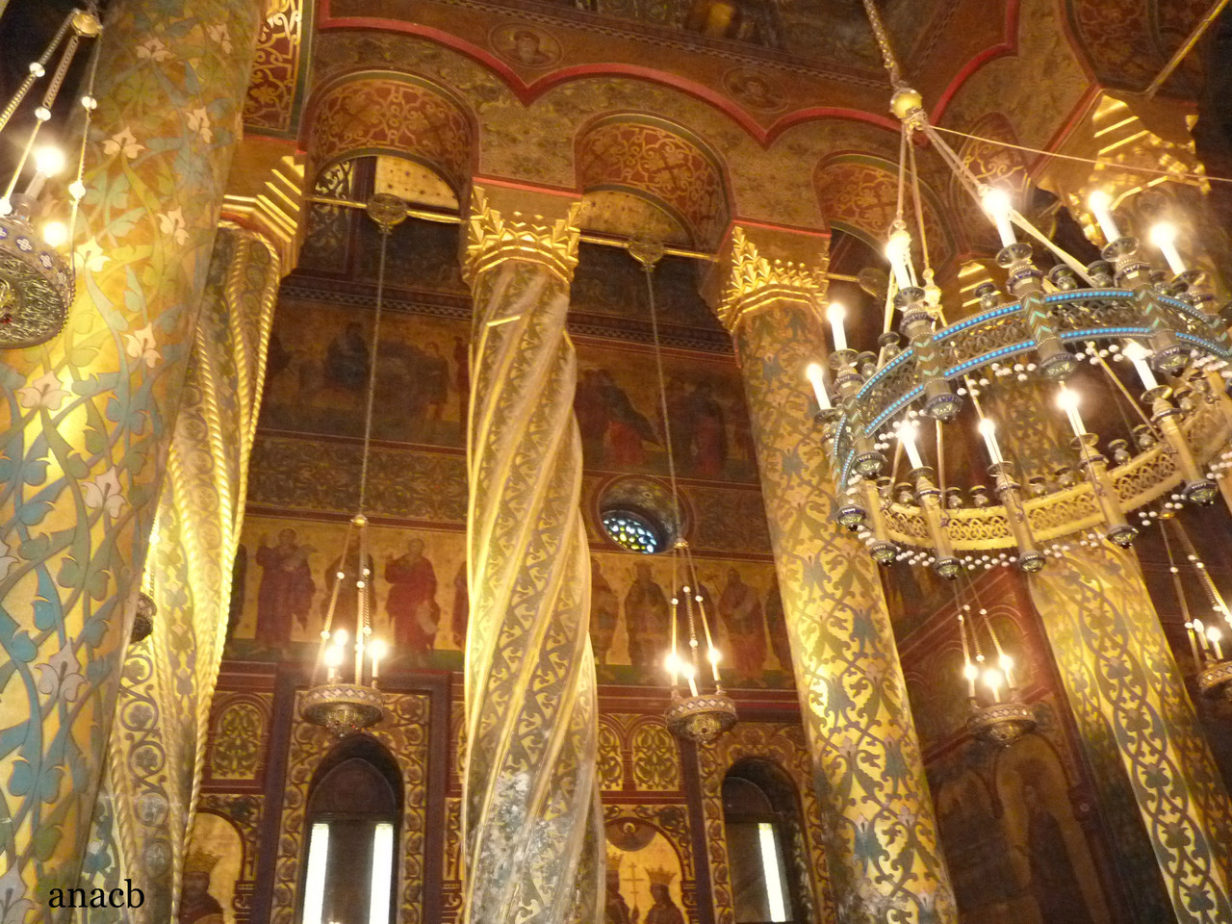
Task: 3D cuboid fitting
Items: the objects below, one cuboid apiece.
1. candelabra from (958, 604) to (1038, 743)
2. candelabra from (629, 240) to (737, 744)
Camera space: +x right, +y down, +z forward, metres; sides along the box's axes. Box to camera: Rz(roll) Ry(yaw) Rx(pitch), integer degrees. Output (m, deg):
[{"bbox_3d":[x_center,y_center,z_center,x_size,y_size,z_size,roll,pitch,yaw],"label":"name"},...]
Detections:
[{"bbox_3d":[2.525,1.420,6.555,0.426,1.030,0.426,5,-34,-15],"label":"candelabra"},{"bbox_3d":[0.393,-0.080,6.878,0.426,4.197,0.426,5,-34,-15],"label":"candelabra"}]

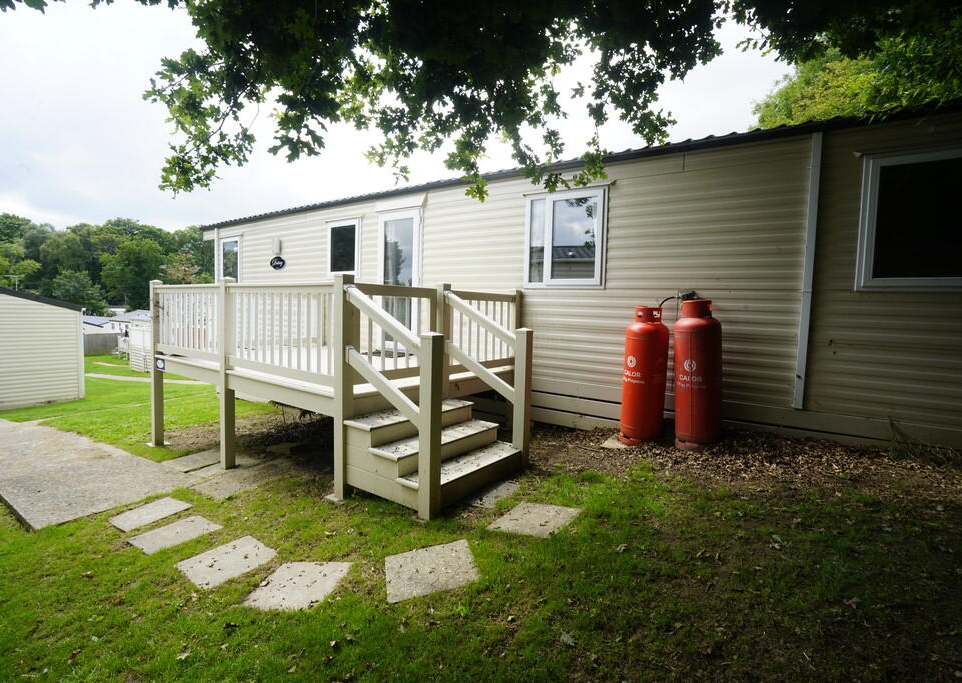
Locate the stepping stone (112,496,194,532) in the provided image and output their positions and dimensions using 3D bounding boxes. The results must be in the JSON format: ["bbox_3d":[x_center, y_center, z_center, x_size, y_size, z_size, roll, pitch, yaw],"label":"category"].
[{"bbox_3d":[-2.557,1.357,3.536,0.441,0.045,0.449,-3,3,31],"label":"stepping stone"}]

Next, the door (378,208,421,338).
[{"bbox_3d":[-1.209,-0.917,6.689,0.864,1.966,0.080,4,5,35],"label":"door"}]

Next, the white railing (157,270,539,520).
[{"bbox_3d":[-1.440,0.341,5.316,4.633,2.001,2.649,4,5,35],"label":"white railing"}]

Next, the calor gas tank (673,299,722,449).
[{"bbox_3d":[1.955,0.287,4.096,0.375,1.295,0.375,-4,4,-44],"label":"calor gas tank"}]

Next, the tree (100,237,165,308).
[{"bbox_3d":[-52.274,-7.901,68.538,8.801,15.619,8.801,-2,5,-37],"label":"tree"}]

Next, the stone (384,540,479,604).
[{"bbox_3d":[-0.258,1.215,2.398,0.453,0.045,0.447,-6,2,-15],"label":"stone"}]

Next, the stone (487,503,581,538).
[{"bbox_3d":[0.344,1.147,2.880,0.434,0.045,0.439,-4,2,32],"label":"stone"}]

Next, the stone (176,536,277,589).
[{"bbox_3d":[-1.494,1.310,2.692,0.438,0.045,0.434,-3,3,39],"label":"stone"}]

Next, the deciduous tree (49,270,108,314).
[{"bbox_3d":[-56.594,-5.194,64.350,7.172,10.172,7.172,-2,5,-41],"label":"deciduous tree"}]

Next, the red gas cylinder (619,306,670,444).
[{"bbox_3d":[1.585,0.316,4.404,0.375,1.295,0.375,-1,5,-34],"label":"red gas cylinder"}]

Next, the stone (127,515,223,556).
[{"bbox_3d":[-2.097,1.341,3.116,0.432,0.045,0.440,-3,3,34],"label":"stone"}]

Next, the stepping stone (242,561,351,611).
[{"bbox_3d":[-0.934,1.275,2.358,0.426,0.045,0.425,-5,2,9],"label":"stepping stone"}]

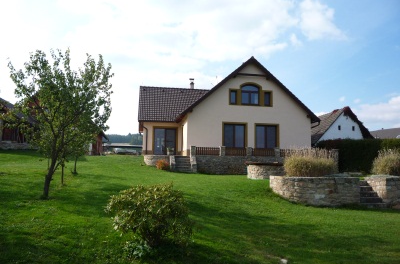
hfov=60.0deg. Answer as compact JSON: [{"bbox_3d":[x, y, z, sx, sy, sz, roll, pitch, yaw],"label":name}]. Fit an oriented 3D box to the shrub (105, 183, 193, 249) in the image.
[{"bbox_3d":[-0.825,1.348,5.613,1.380,0.990,1.310,1,-4,0],"label":"shrub"}]

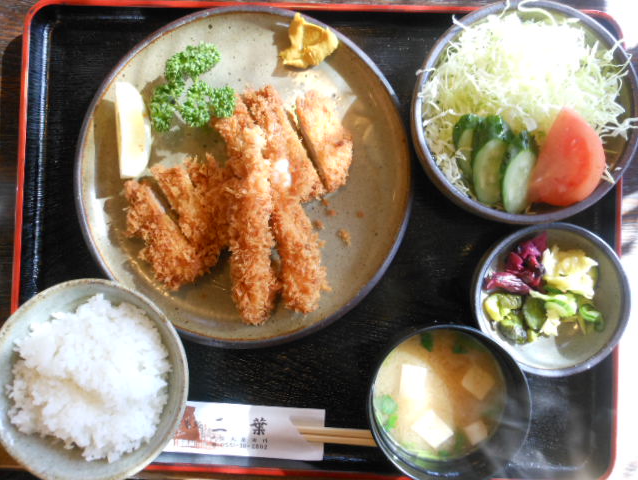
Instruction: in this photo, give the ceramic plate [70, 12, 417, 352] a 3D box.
[{"bbox_3d":[-0.058,-0.048,0.407,0.257,0.030,0.257,0,89,1],"label":"ceramic plate"}]

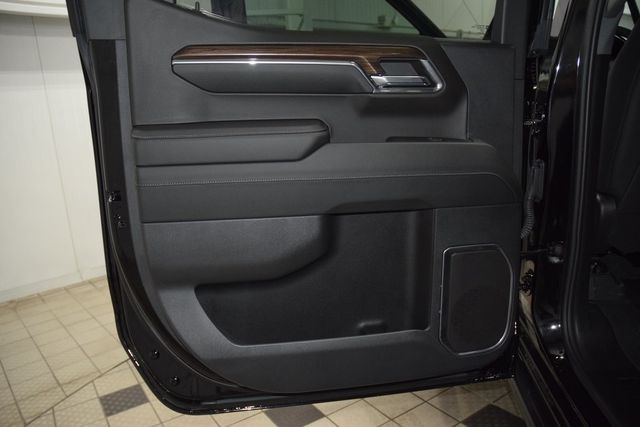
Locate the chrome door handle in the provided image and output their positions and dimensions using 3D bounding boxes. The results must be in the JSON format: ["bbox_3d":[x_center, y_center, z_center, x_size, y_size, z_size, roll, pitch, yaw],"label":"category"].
[{"bbox_3d":[0.192,-0.302,1.053,0.155,0.066,0.040,-3,12,-9],"label":"chrome door handle"}]

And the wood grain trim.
[{"bbox_3d":[-0.033,-0.324,1.012,0.527,0.056,0.030,-3,12,-9],"label":"wood grain trim"}]

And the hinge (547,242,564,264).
[{"bbox_3d":[0.603,0.102,1.230,0.042,0.053,0.045,1,13,14],"label":"hinge"}]

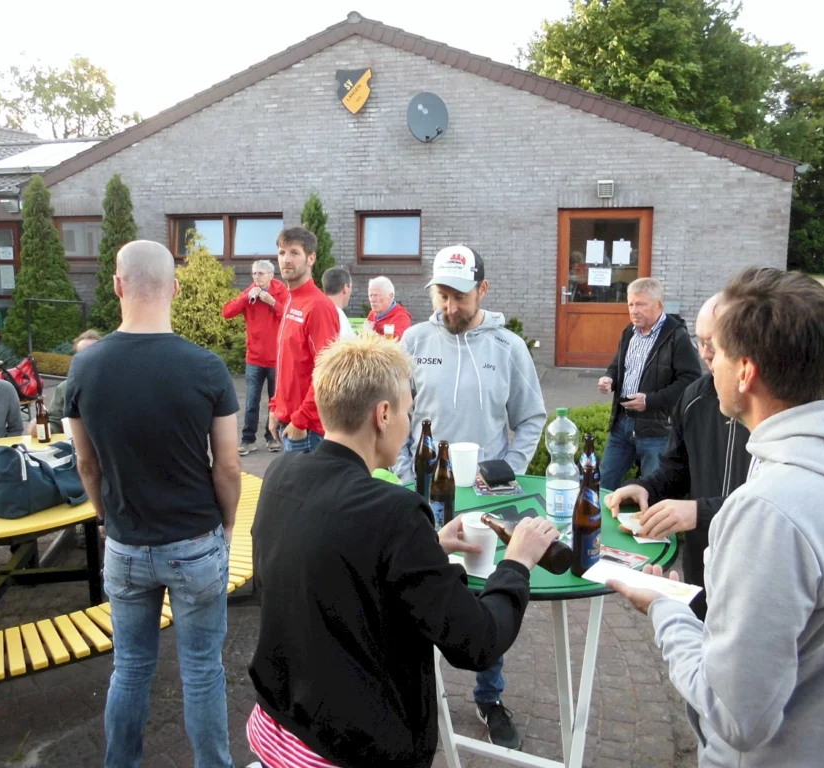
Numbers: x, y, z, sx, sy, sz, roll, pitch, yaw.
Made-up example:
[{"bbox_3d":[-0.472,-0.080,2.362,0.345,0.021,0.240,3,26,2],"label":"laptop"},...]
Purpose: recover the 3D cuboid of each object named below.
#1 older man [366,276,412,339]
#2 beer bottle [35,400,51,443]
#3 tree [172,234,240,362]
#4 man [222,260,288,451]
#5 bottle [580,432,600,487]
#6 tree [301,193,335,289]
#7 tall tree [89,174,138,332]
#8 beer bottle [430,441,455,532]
[{"bbox_3d":[-0.160,0.070,5.095,0.450,1.580,0.520,-10,14,-43],"label":"older man"},{"bbox_3d":[-1.956,0.188,4.069,0.068,0.256,0.068,0,10,0],"label":"beer bottle"},{"bbox_3d":[-2.830,-1.151,10.361,1.150,1.800,1.150,-3,11,-14],"label":"tree"},{"bbox_3d":[-1.245,-0.214,6.598,0.620,1.670,0.400,3,11,16],"label":"man"},{"bbox_3d":[0.487,0.264,2.123,0.068,0.262,0.068,0,10,0],"label":"bottle"},{"bbox_3d":[-1.274,-1.395,10.354,0.560,2.300,0.560,-4,11,-17],"label":"tree"},{"bbox_3d":[-4.268,-1.716,11.280,0.800,2.600,0.800,-4,11,-17],"label":"tall tree"},{"bbox_3d":[0.083,0.280,2.080,0.068,0.262,0.068,0,10,0],"label":"beer bottle"}]

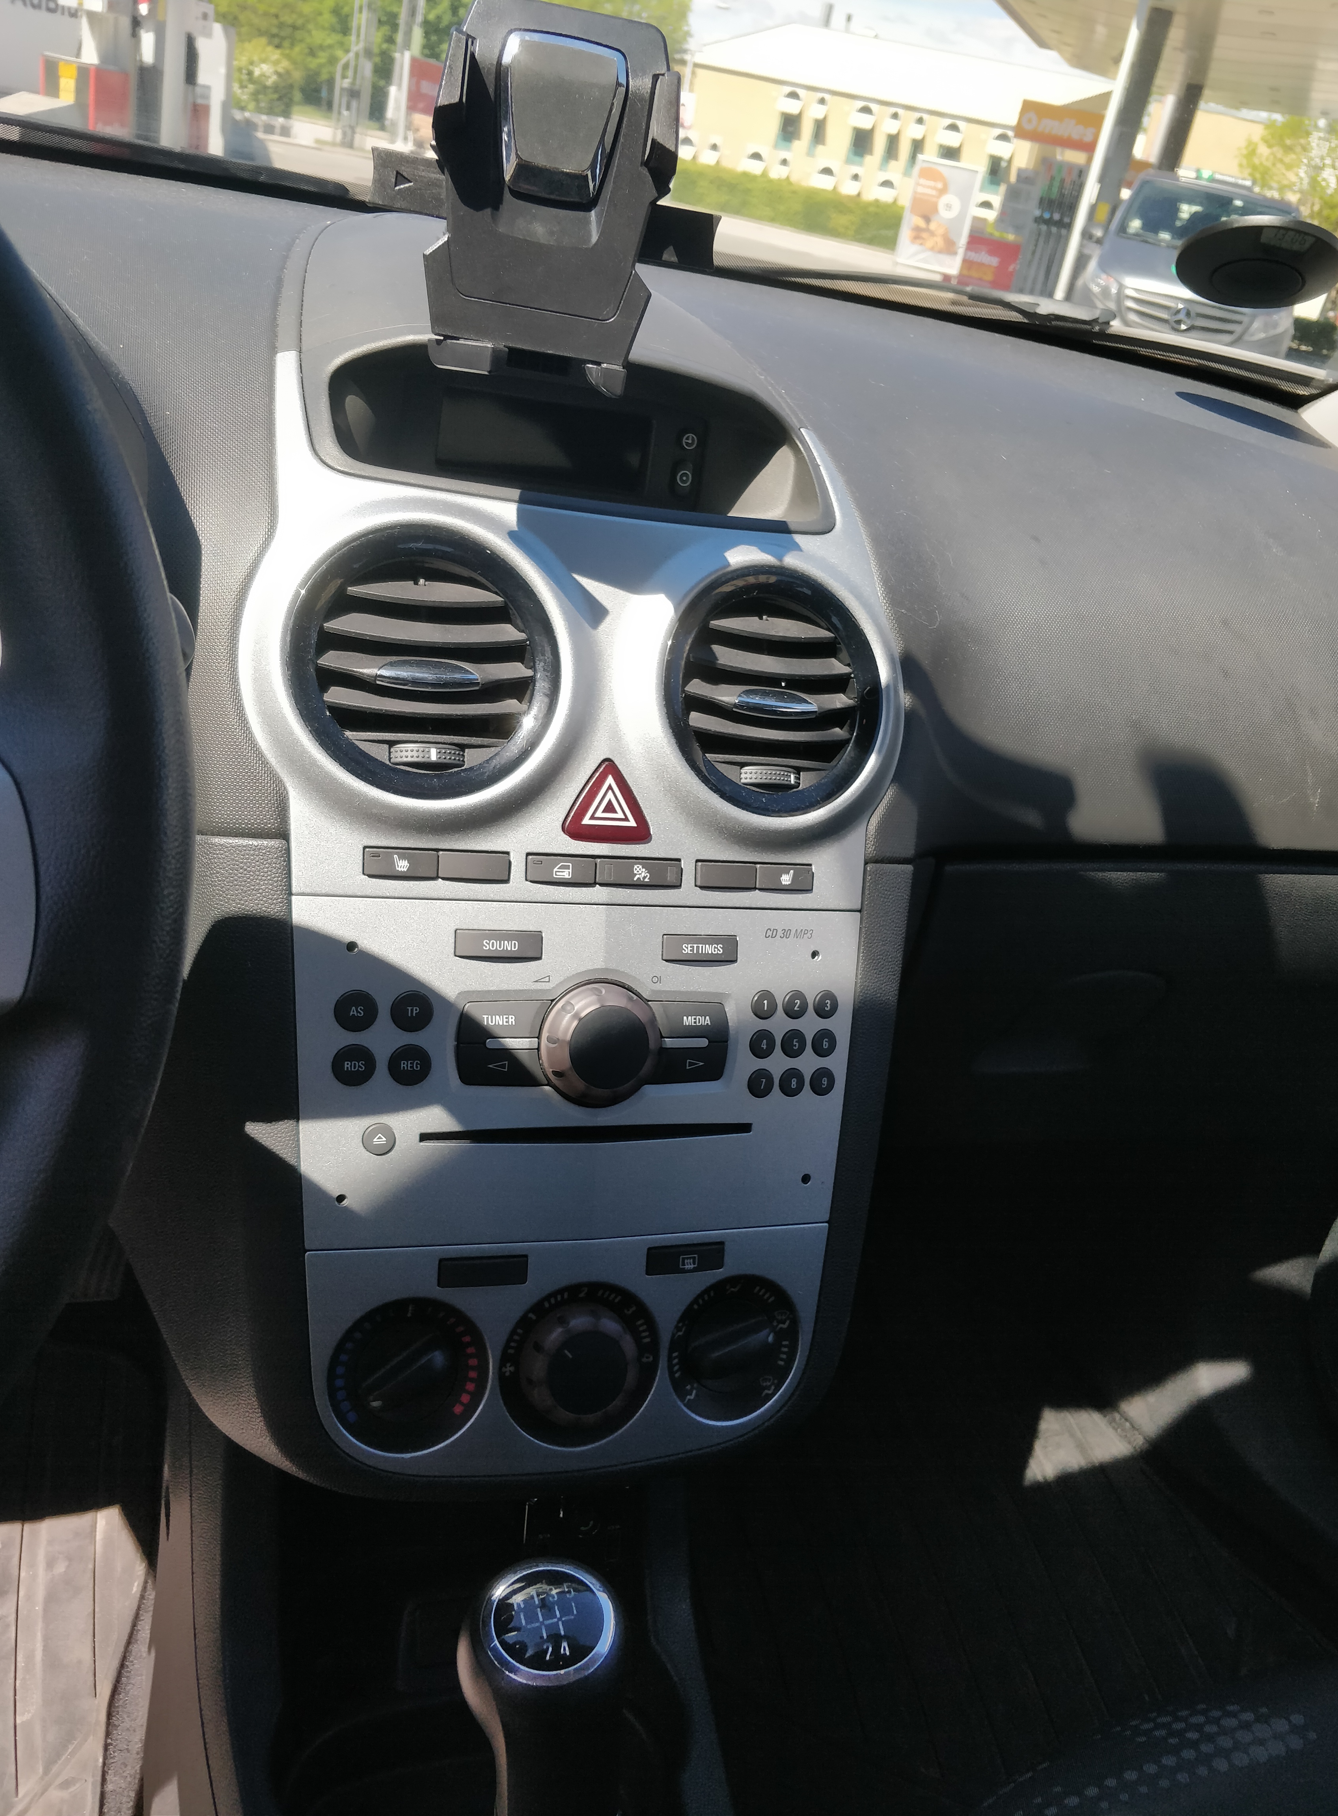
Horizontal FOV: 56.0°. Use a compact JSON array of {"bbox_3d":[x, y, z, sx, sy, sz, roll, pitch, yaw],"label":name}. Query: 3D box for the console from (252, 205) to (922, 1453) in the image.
[{"bbox_3d":[-0.044,-0.053,0.521,0.253,0.525,0.166,2,-1,-18],"label":"console"}]

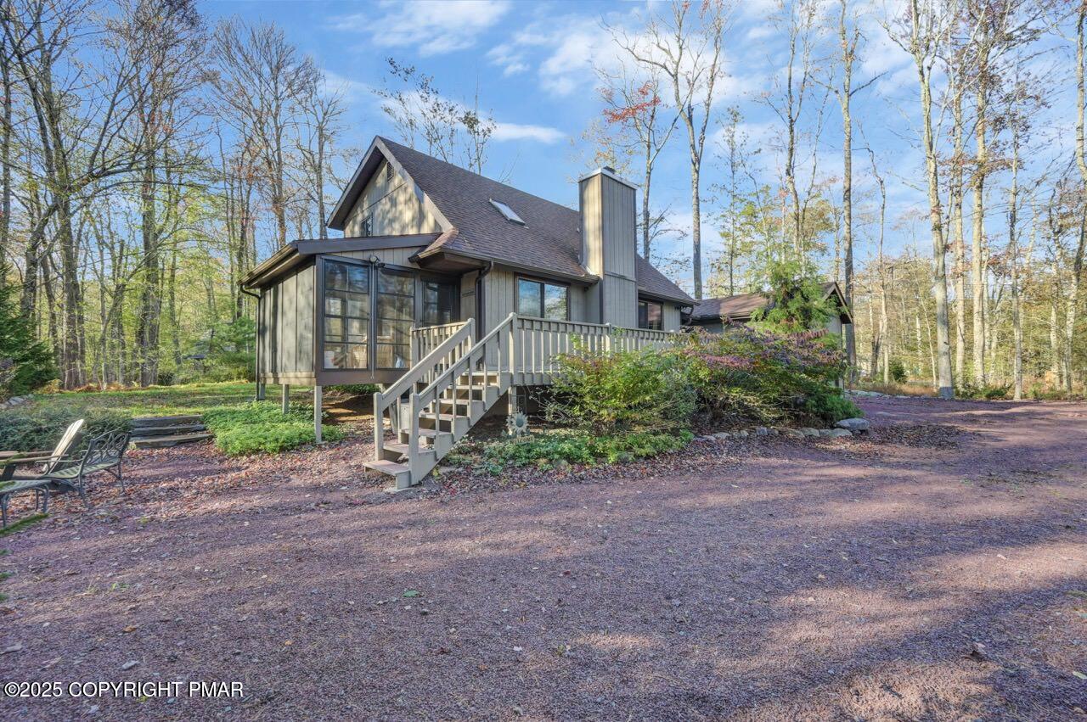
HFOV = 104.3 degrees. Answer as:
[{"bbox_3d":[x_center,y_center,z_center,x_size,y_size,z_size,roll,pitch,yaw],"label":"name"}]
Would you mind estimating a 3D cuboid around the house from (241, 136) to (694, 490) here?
[{"bbox_3d":[-1.458,-2.270,13.333,10.589,7.978,12.608,-1,-1,45],"label":"house"}]

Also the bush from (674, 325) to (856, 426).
[{"bbox_3d":[5.500,0.320,10.900,3.800,2.300,2.700,-1,-1,27],"label":"bush"}]

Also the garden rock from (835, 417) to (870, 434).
[{"bbox_3d":[6.830,1.410,9.350,0.640,0.260,0.480,-1,-1,36],"label":"garden rock"}]

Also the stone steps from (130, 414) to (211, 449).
[{"bbox_3d":[-7.759,1.429,8.862,1.100,0.480,1.300,-1,-1,45],"label":"stone steps"}]

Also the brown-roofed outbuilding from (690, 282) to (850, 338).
[{"bbox_3d":[8.375,-0.627,18.306,7.289,4.501,6.402,-1,-1,45],"label":"brown-roofed outbuilding"}]

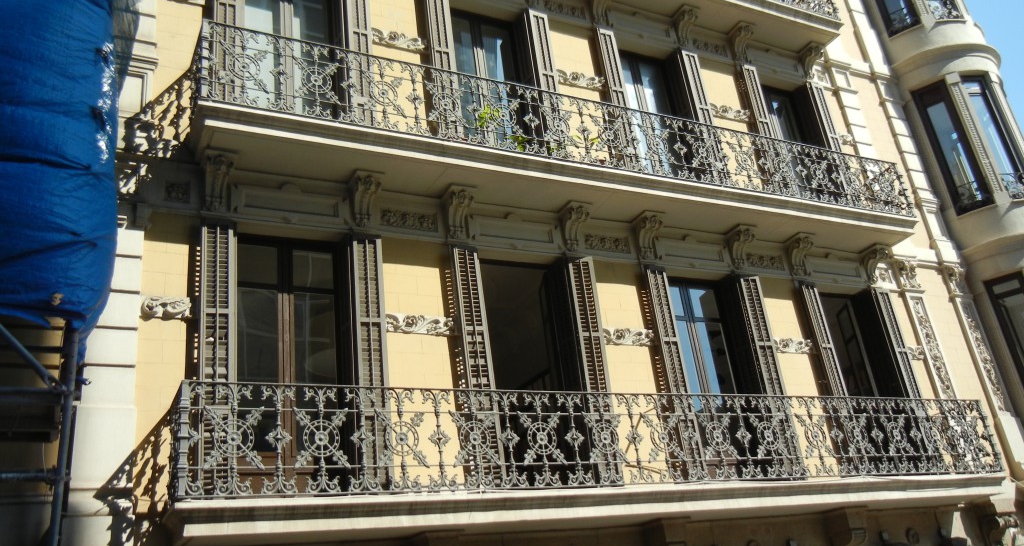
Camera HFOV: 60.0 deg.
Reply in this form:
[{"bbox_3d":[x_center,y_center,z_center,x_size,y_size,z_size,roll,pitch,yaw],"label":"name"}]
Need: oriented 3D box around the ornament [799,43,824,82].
[{"bbox_3d":[5.221,-3.661,15.323,0.310,0.490,0.350,5,-27,-27],"label":"ornament"}]

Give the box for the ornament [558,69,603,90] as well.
[{"bbox_3d":[1.022,-2.828,13.025,0.810,0.230,0.100,5,-27,-27],"label":"ornament"}]

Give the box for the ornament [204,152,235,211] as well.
[{"bbox_3d":[-3.087,-0.945,9.319,0.316,0.585,0.300,6,-27,-27],"label":"ornament"}]

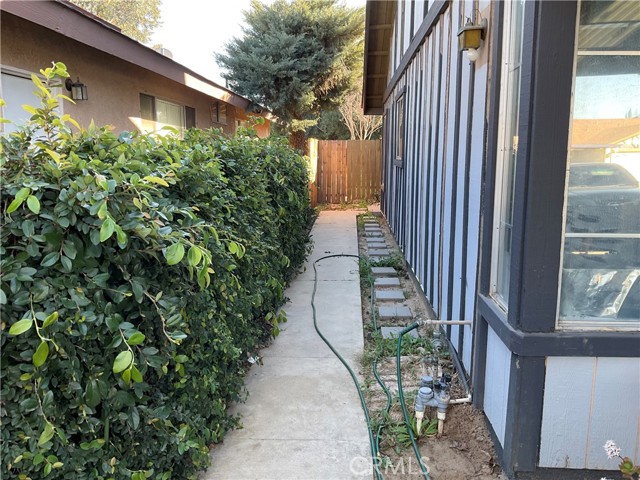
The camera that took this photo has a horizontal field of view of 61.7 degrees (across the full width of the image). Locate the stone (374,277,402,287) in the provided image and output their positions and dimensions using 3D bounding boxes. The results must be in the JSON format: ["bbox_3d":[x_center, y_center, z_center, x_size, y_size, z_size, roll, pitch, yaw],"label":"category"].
[{"bbox_3d":[0.780,0.508,6.296,0.300,0.050,0.300,0,9,-1],"label":"stone"}]

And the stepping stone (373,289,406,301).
[{"bbox_3d":[0.742,0.603,5.693,0.300,0.050,0.300,0,9,-1],"label":"stepping stone"}]

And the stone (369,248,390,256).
[{"bbox_3d":[0.889,0.212,8.165,0.300,0.050,0.300,0,9,-1],"label":"stone"}]

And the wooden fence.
[{"bbox_3d":[0.786,-1.990,15.916,2.100,1.870,0.100,1,9,3],"label":"wooden fence"}]

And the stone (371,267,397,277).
[{"bbox_3d":[0.815,0.412,6.901,0.300,0.050,0.300,0,9,-1],"label":"stone"}]

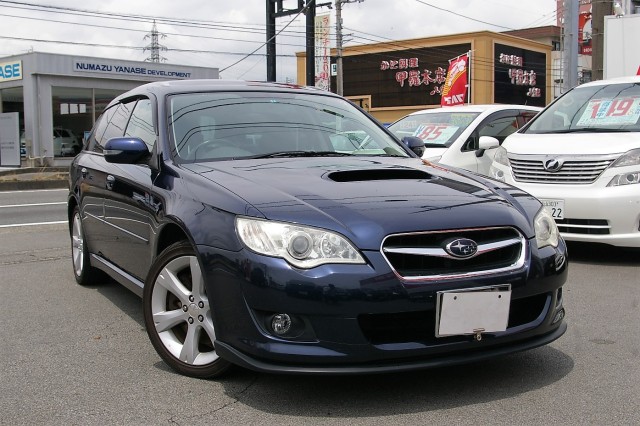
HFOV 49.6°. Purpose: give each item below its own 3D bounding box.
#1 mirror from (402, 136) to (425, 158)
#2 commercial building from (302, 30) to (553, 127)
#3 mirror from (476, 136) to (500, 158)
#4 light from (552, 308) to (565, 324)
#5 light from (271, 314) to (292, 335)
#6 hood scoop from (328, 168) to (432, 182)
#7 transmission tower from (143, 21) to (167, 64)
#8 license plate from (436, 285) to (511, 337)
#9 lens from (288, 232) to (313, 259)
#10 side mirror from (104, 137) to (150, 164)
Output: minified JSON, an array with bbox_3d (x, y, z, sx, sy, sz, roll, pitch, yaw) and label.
[{"bbox_3d":[0.568,-0.411,4.350,0.220,0.140,0.130,-3,5,-28],"label":"mirror"},{"bbox_3d":[8.119,-8.144,55.240,16.967,9.239,10.250,3,6,39],"label":"commercial building"},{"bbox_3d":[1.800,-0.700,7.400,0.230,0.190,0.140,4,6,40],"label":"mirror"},{"bbox_3d":[1.053,0.457,3.060,0.068,0.070,0.050,-3,5,-28],"label":"light"},{"bbox_3d":[-0.138,0.401,2.490,0.070,0.072,0.050,-3,5,-28],"label":"light"},{"bbox_3d":[0.277,-0.170,3.125,0.480,0.070,0.200,-3,5,-28],"label":"hood scoop"},{"bbox_3d":[-44.094,-32.676,186.510,6.000,37.562,6.000,-2,5,-17],"label":"transmission tower"},{"bbox_3d":[0.569,0.358,2.551,0.335,0.172,0.020,-3,5,-28],"label":"license plate"},{"bbox_3d":[-0.070,0.117,2.500,0.085,0.090,0.055,-3,5,-28],"label":"lens"},{"bbox_3d":[-0.978,-0.316,3.520,0.230,0.135,0.130,-3,5,-28],"label":"side mirror"}]

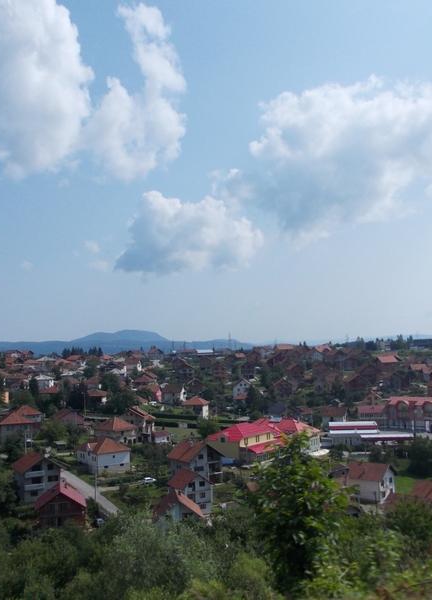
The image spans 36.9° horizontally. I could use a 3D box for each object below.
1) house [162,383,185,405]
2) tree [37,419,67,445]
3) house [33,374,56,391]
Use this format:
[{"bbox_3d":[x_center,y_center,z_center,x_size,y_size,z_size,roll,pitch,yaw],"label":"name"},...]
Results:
[{"bbox_3d":[-20.900,46.400,325.000,10.300,9.200,10.000,-2,-4,20],"label":"house"},{"bbox_3d":[-51.291,41.252,203.000,8.784,8.156,8.784,1,-4,-14],"label":"tree"},{"bbox_3d":[-94.020,45.463,355.000,8.700,8.800,8.700,-1,-4,10],"label":"house"}]

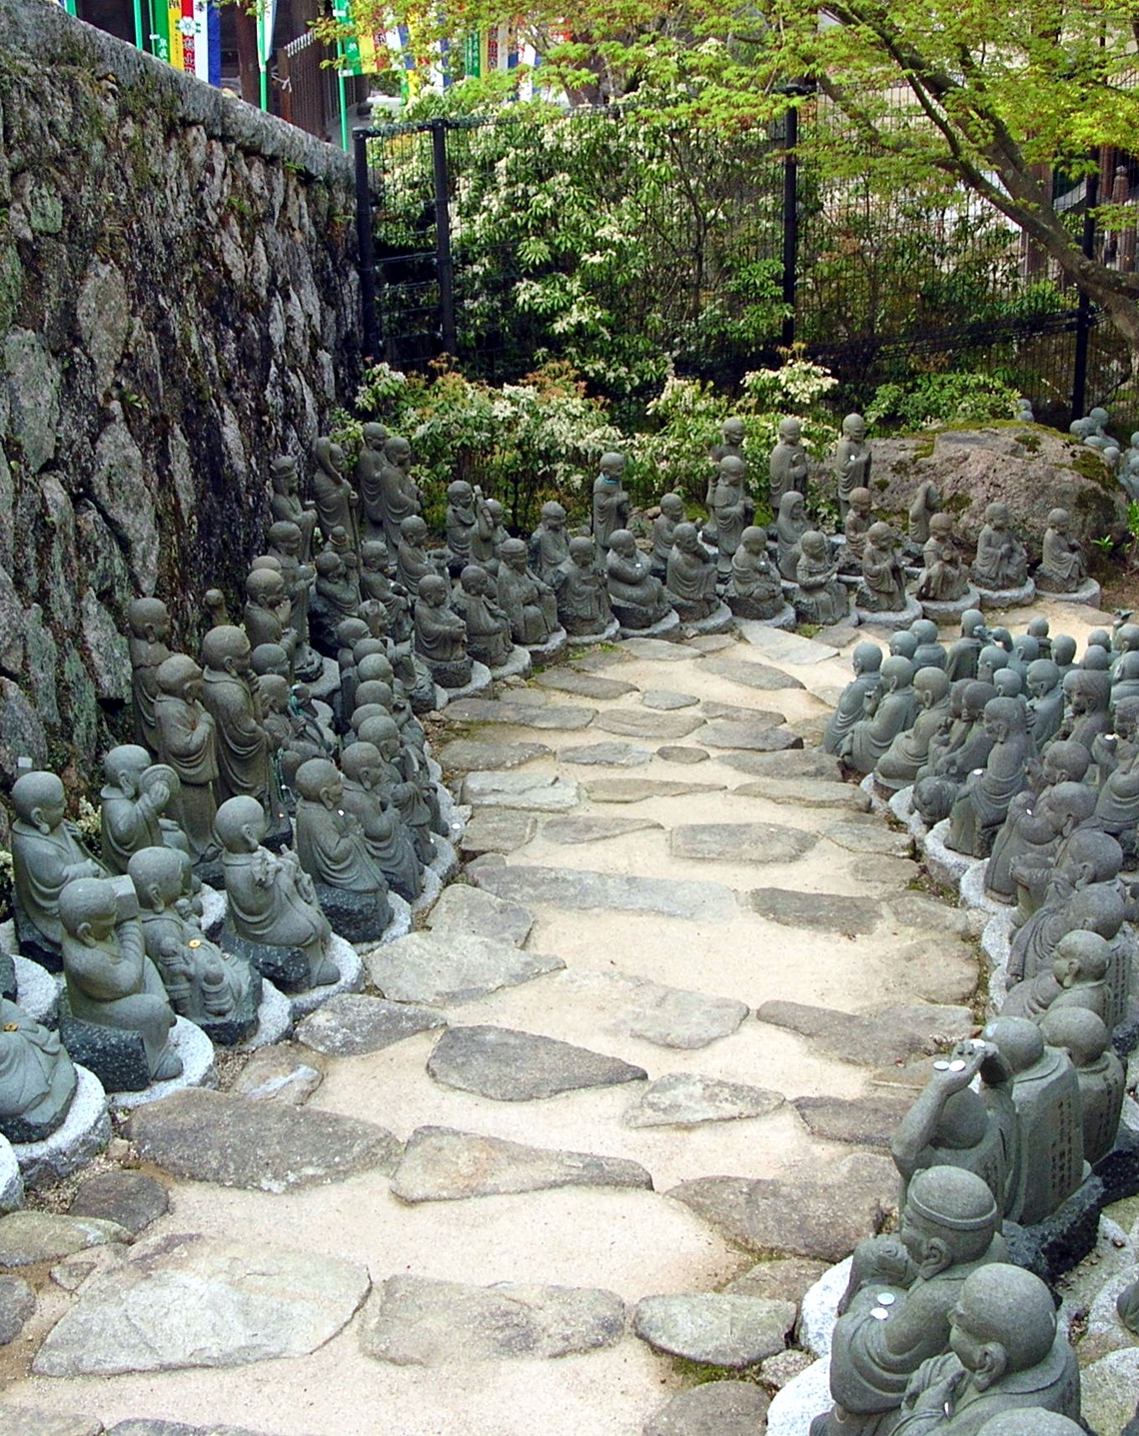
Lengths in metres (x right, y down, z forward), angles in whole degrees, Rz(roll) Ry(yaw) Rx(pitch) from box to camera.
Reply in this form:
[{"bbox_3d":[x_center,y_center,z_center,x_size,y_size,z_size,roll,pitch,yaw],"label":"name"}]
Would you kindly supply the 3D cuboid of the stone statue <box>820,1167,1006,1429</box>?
[{"bbox_3d":[0.392,0.665,2.650,0.220,0.359,0.200,9,24,24],"label":"stone statue"}]

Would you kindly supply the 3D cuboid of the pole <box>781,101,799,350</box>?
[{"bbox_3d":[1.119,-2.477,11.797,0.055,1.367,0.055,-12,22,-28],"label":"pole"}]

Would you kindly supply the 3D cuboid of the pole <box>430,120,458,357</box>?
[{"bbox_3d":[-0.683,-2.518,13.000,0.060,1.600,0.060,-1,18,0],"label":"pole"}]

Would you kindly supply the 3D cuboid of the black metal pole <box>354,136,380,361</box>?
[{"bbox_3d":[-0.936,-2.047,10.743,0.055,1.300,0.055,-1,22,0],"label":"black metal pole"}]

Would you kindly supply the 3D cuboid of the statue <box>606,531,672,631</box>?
[{"bbox_3d":[0.242,-0.493,8.000,0.220,0.332,0.200,20,30,41],"label":"statue"}]

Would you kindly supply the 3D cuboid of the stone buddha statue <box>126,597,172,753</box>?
[{"bbox_3d":[-1.011,-0.032,5.800,0.190,0.560,0.190,-3,20,-5],"label":"stone buddha statue"}]

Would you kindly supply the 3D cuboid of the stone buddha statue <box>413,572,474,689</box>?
[{"bbox_3d":[-0.379,-0.278,7.000,0.190,0.340,0.170,13,26,30],"label":"stone buddha statue"}]

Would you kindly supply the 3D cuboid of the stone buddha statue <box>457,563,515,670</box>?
[{"bbox_3d":[-0.328,-0.419,9.350,0.230,0.385,0.220,16,25,41],"label":"stone buddha statue"}]

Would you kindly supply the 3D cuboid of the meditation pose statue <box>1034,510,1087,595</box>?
[{"bbox_3d":[1.944,-0.669,9.200,0.200,0.317,0.170,16,27,35],"label":"meditation pose statue"}]

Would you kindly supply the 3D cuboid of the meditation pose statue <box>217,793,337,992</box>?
[{"bbox_3d":[-0.605,0.338,4.740,0.230,0.381,0.205,0,20,4],"label":"meditation pose statue"}]

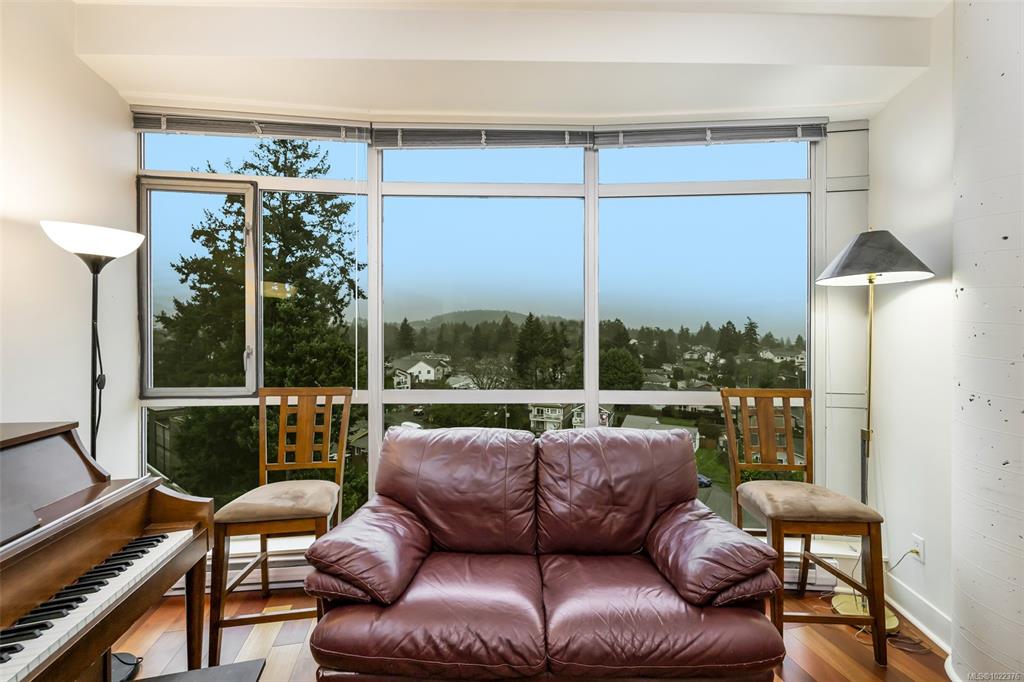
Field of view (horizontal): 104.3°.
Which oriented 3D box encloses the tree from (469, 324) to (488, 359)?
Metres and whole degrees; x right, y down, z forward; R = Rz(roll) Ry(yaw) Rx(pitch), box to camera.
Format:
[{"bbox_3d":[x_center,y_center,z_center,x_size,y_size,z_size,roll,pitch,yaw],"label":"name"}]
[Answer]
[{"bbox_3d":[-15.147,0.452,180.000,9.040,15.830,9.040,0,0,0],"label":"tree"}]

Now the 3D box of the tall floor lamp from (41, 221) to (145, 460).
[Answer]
[{"bbox_3d":[-1.651,0.453,1.580,0.285,1.795,0.285,0,0,0],"label":"tall floor lamp"}]

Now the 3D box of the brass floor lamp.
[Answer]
[{"bbox_3d":[1.760,0.395,1.957,0.435,1.910,0.435,0,0,0],"label":"brass floor lamp"}]

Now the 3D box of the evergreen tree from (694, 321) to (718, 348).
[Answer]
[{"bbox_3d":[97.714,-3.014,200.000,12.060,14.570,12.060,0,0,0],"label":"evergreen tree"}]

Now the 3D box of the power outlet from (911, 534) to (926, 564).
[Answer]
[{"bbox_3d":[1.901,0.975,1.862,0.012,0.119,0.076,0,0,11],"label":"power outlet"}]

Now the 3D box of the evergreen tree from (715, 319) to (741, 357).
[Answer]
[{"bbox_3d":[92.879,-0.854,170.000,11.100,15.800,11.100,0,0,0],"label":"evergreen tree"}]

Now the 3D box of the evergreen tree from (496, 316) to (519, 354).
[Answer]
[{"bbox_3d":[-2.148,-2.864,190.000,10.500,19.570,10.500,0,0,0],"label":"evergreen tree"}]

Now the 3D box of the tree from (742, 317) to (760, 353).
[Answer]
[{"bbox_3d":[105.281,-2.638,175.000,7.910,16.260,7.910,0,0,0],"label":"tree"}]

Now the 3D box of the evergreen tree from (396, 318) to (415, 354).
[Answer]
[{"bbox_3d":[-40.128,-1.507,150.000,6.780,13.940,6.780,0,0,0],"label":"evergreen tree"}]

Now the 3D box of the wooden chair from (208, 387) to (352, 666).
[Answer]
[{"bbox_3d":[-1.057,0.803,1.910,0.485,1.094,0.510,0,0,-10],"label":"wooden chair"}]

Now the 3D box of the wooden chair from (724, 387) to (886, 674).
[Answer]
[{"bbox_3d":[1.329,0.803,1.894,0.485,1.094,0.510,0,0,3],"label":"wooden chair"}]

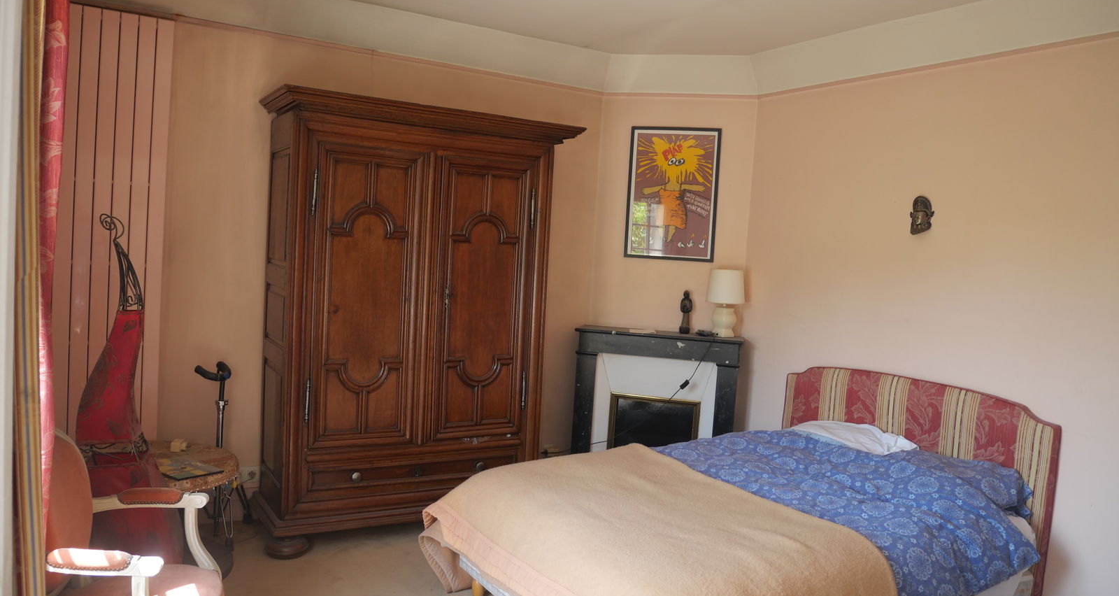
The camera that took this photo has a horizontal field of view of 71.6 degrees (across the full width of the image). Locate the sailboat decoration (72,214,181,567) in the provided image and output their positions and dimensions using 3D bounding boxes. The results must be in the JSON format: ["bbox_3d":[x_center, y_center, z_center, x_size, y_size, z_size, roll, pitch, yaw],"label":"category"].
[{"bbox_3d":[-1.684,0.451,3.112,0.380,1.560,0.340,2,3,-28],"label":"sailboat decoration"}]

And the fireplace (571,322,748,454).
[{"bbox_3d":[0.578,0.750,4.758,1.000,1.070,0.260,4,3,13],"label":"fireplace"}]

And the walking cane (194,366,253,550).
[{"bbox_3d":[-1.675,0.759,3.835,0.340,0.880,0.350,2,3,-28],"label":"walking cane"}]

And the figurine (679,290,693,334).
[{"bbox_3d":[0.773,0.090,4.743,0.074,0.270,0.072,4,3,13],"label":"figurine"}]

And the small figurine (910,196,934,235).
[{"bbox_3d":[1.763,-0.404,3.785,0.065,0.190,0.120,1,4,-35],"label":"small figurine"}]

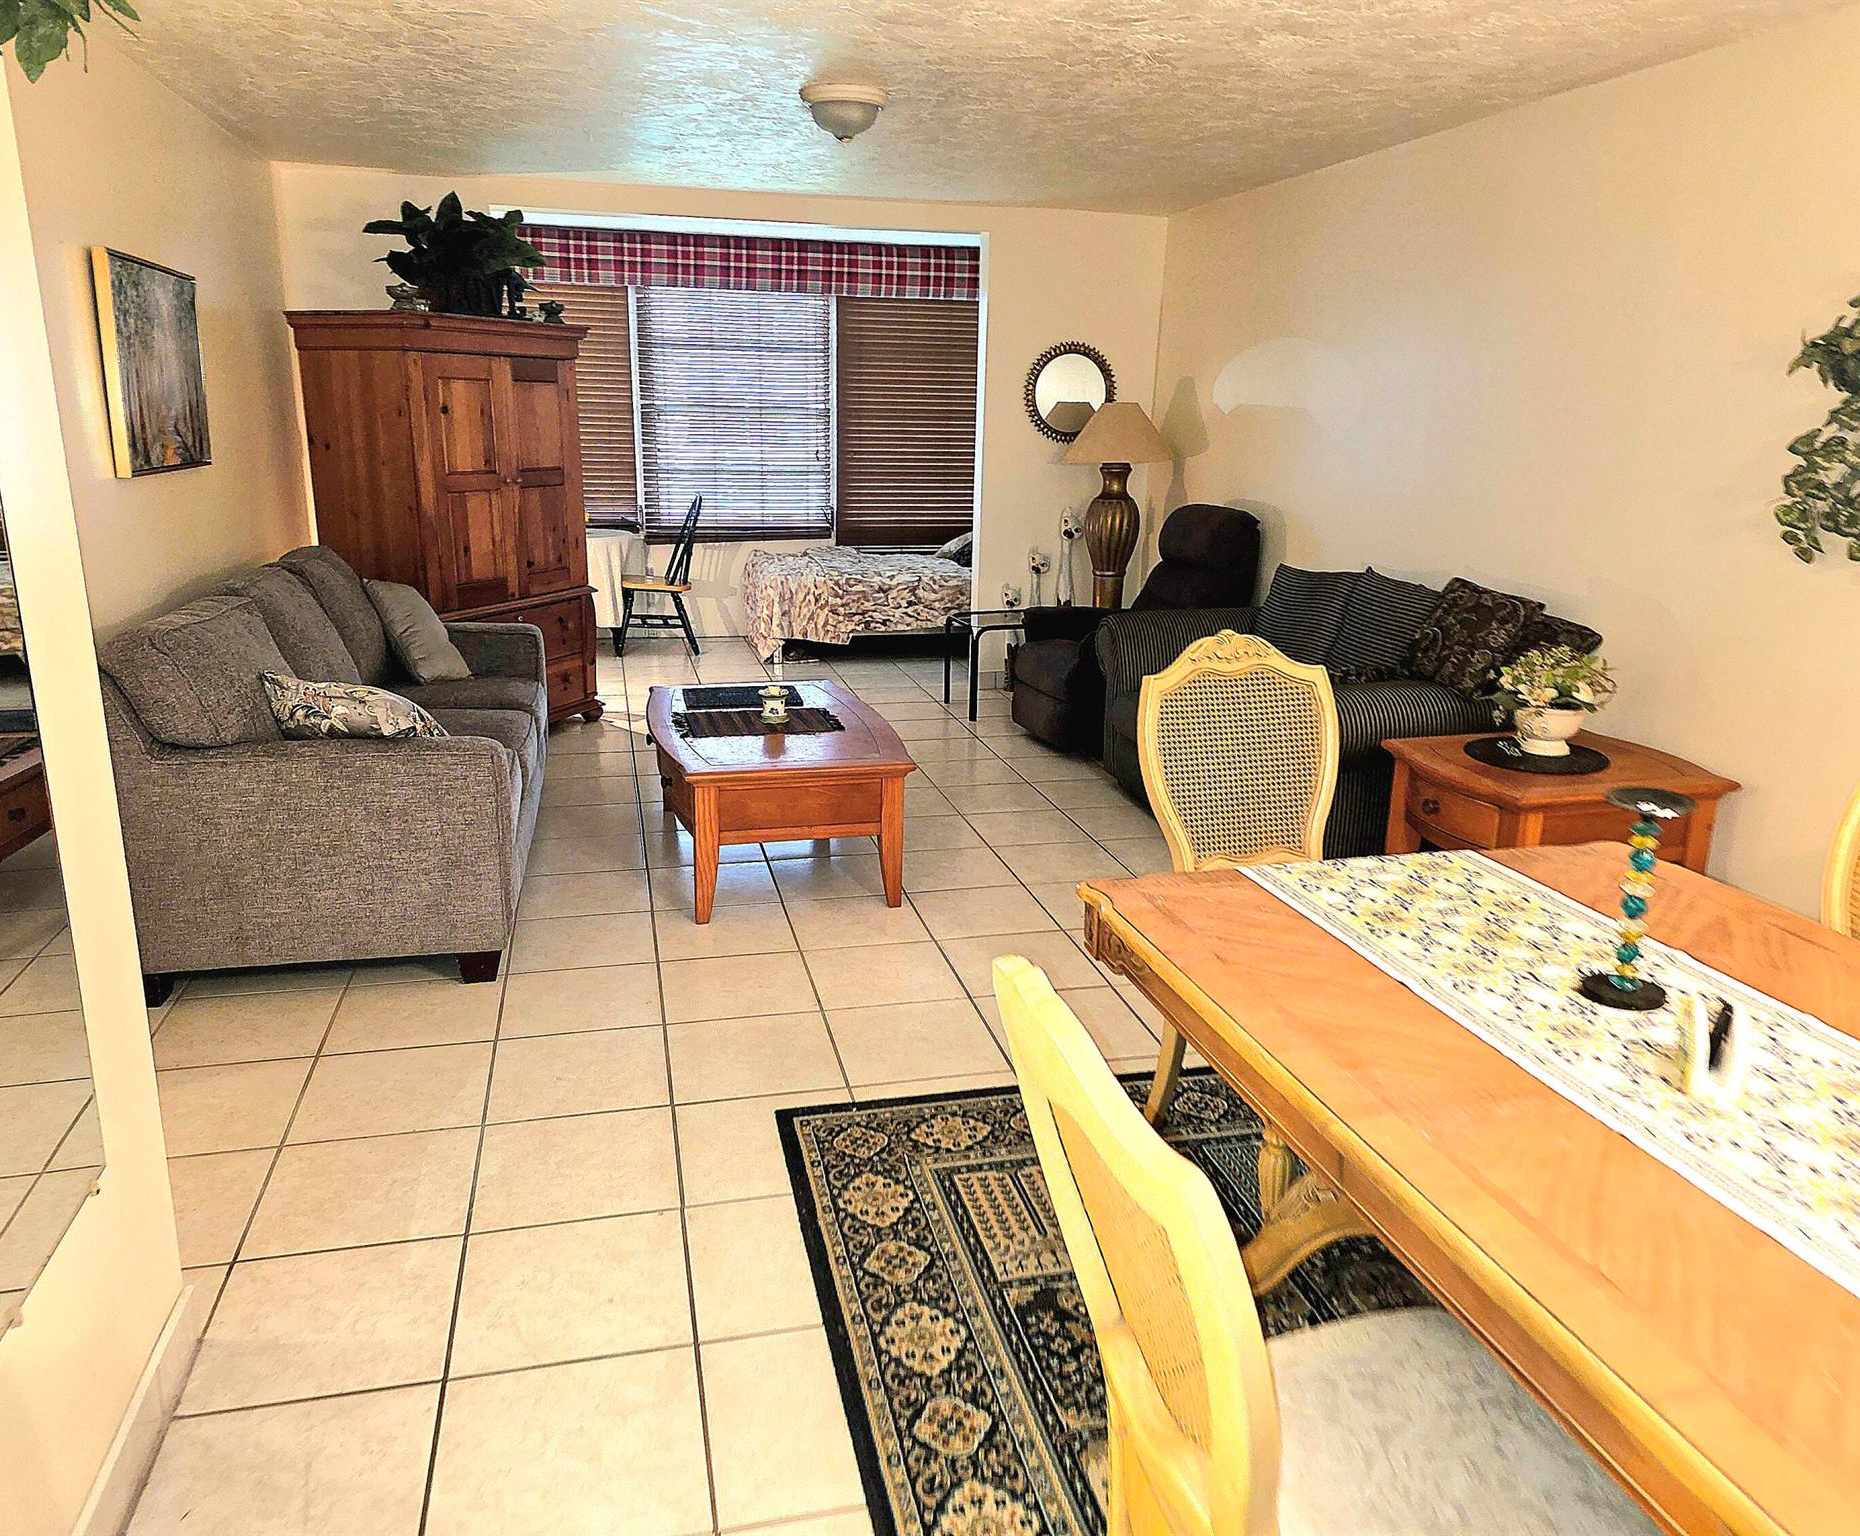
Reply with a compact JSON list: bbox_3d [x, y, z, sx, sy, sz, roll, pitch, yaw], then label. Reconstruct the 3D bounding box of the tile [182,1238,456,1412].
[{"bbox_3d":[-1.010,0.939,2.312,0.402,0.012,0.406,-3,15,-13],"label":"tile"}]

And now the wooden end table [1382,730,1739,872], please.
[{"bbox_3d":[1.682,0.281,3.752,0.738,0.596,0.625,-3,16,-13],"label":"wooden end table"}]

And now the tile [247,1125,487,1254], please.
[{"bbox_3d":[-1.125,0.850,2.735,0.398,0.010,0.398,-3,16,-13],"label":"tile"}]

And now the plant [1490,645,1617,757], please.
[{"bbox_3d":[1.750,-0.189,3.796,0.310,0.290,0.310,-3,16,-13],"label":"plant"}]

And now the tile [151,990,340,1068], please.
[{"bbox_3d":[-1.683,0.647,3.355,0.396,0.010,0.396,-3,16,-13],"label":"tile"}]

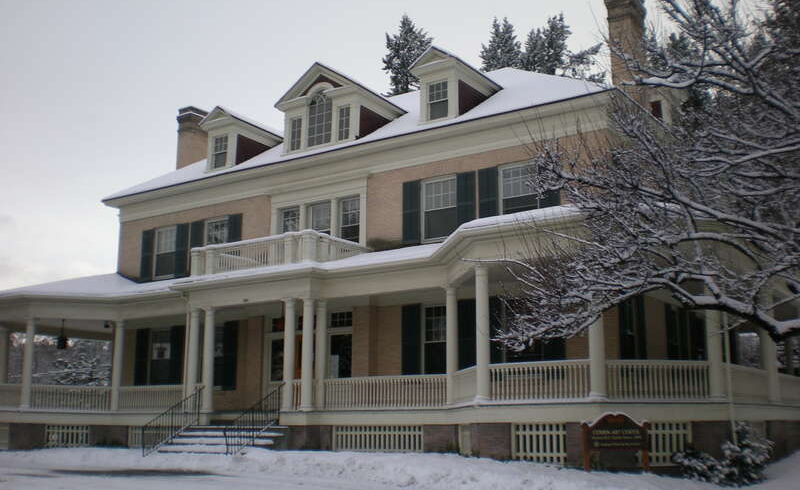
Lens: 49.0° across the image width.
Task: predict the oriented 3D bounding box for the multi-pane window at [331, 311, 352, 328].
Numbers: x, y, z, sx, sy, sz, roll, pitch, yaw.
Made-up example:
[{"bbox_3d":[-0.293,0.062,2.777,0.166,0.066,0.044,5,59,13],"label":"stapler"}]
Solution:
[{"bbox_3d":[-1.683,2.162,25.527,0.833,0.490,0.127,-8,-14,33],"label":"multi-pane window"}]

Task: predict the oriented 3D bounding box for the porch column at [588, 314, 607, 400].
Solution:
[{"bbox_3d":[3.833,1.576,17.144,0.360,2.800,0.360,-8,-15,33],"label":"porch column"}]

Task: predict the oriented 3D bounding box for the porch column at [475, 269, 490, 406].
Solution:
[{"bbox_3d":[1.699,1.826,17.951,0.343,2.842,0.343,0,-12,0],"label":"porch column"}]

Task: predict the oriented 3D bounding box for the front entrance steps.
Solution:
[{"bbox_3d":[-4.269,4.778,21.602,3.490,0.675,1.274,-8,-15,33],"label":"front entrance steps"}]

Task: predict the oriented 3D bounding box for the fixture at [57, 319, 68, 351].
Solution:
[{"bbox_3d":[-10.664,2.845,27.887,0.333,0.960,0.333,-8,-14,33],"label":"fixture"}]

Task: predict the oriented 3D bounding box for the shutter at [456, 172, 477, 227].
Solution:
[{"bbox_3d":[1.803,-1.144,24.150,0.600,1.780,0.050,-8,-15,33],"label":"shutter"}]

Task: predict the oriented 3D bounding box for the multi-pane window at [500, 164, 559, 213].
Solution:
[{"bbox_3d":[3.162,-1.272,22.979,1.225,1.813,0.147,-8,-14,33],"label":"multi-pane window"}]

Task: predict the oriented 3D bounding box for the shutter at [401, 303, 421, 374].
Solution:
[{"bbox_3d":[0.316,2.707,24.014,0.617,2.127,0.059,-8,-14,33],"label":"shutter"}]

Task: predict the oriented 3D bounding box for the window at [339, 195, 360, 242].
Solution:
[{"bbox_3d":[-1.425,-0.574,24.842,0.743,1.650,0.150,-8,-15,33],"label":"window"}]

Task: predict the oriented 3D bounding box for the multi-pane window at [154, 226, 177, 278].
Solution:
[{"bbox_3d":[-8.261,0.240,30.720,1.150,1.800,0.120,-8,-15,33],"label":"multi-pane window"}]

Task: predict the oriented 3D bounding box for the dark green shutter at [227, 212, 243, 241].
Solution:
[{"bbox_3d":[-5.470,-0.154,28.850,0.600,1.780,0.050,-8,-15,33],"label":"dark green shutter"}]

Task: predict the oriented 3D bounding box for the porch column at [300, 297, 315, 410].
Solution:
[{"bbox_3d":[-2.368,2.755,22.348,0.343,2.842,0.343,0,-12,0],"label":"porch column"}]

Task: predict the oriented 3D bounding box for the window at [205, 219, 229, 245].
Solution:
[{"bbox_3d":[-5.788,0.018,27.700,1.069,1.772,0.150,-8,-15,33],"label":"window"}]

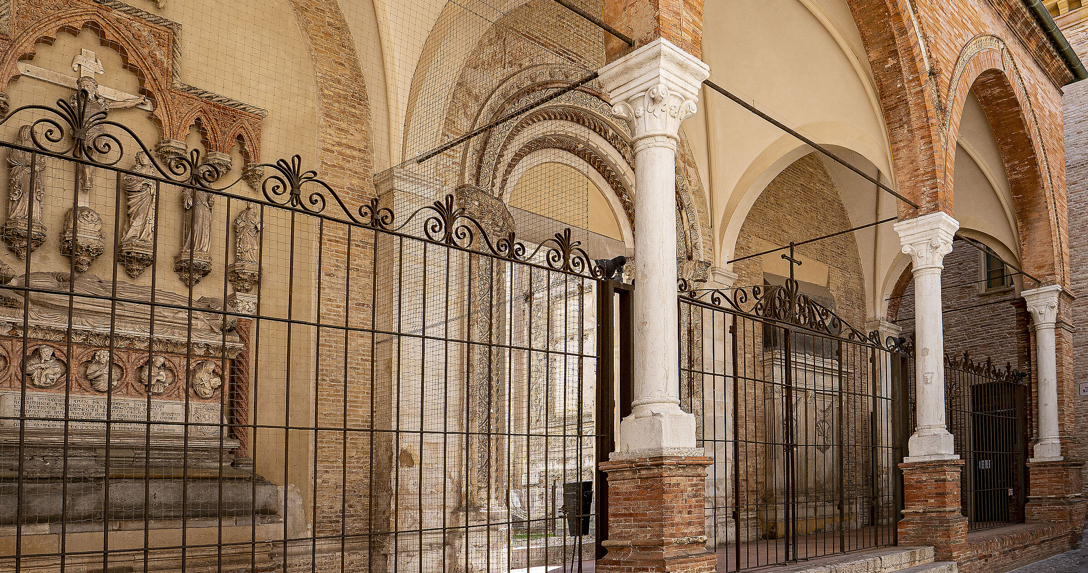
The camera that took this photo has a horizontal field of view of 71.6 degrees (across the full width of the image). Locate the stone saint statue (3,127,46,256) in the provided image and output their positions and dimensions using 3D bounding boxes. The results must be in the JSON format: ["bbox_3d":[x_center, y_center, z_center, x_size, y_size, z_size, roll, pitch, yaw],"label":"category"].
[{"bbox_3d":[-3.945,-0.723,5.726,0.210,1.020,0.250,-8,-11,43],"label":"stone saint statue"}]

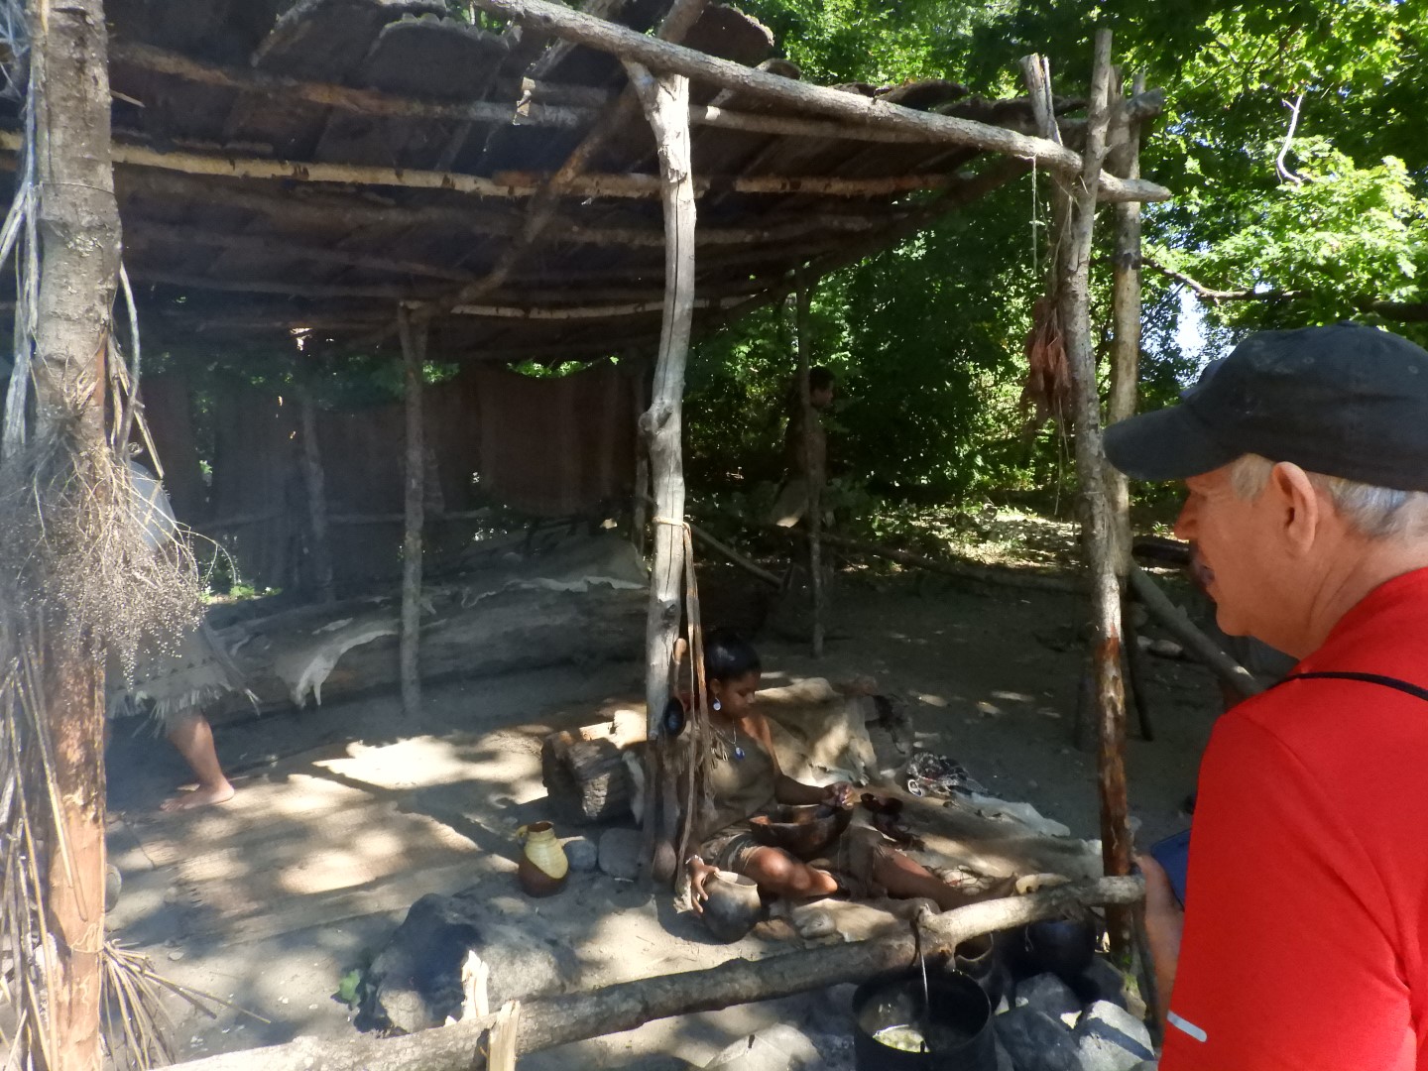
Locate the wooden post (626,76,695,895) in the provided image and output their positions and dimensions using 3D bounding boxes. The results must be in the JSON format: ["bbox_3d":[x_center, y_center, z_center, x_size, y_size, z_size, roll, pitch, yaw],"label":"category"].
[{"bbox_3d":[-0.143,-0.132,2.880,0.170,2.395,0.140,0,6,0],"label":"wooden post"}]

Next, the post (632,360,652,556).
[{"bbox_3d":[-0.515,-0.339,7.122,0.100,1.808,0.100,1,8,0],"label":"post"}]

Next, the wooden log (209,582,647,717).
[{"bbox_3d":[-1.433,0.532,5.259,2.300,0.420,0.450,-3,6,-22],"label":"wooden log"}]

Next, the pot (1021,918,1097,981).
[{"bbox_3d":[0.914,1.093,2.645,0.205,0.200,0.205,0,8,0],"label":"pot"}]

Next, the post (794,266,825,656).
[{"bbox_3d":[0.569,-0.381,5.838,0.090,2.273,0.090,-3,8,0],"label":"post"}]

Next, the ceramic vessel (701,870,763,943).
[{"bbox_3d":[0.048,1.035,2.770,0.165,0.165,0.165,0,6,0],"label":"ceramic vessel"}]

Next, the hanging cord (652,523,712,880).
[{"bbox_3d":[-0.089,0.470,2.877,0.165,1.056,0.120,0,6,0],"label":"hanging cord"}]

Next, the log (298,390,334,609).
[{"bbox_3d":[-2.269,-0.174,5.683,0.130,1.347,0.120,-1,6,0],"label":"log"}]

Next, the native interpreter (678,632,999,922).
[{"bbox_3d":[0.340,0.731,3.203,1.050,0.780,0.620,5,10,33],"label":"native interpreter"}]

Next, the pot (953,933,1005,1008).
[{"bbox_3d":[0.659,1.115,2.559,0.175,0.190,0.175,0,8,0],"label":"pot"}]

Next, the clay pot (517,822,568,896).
[{"bbox_3d":[-0.546,1.031,3.155,0.150,0.200,0.155,0,8,0],"label":"clay pot"}]

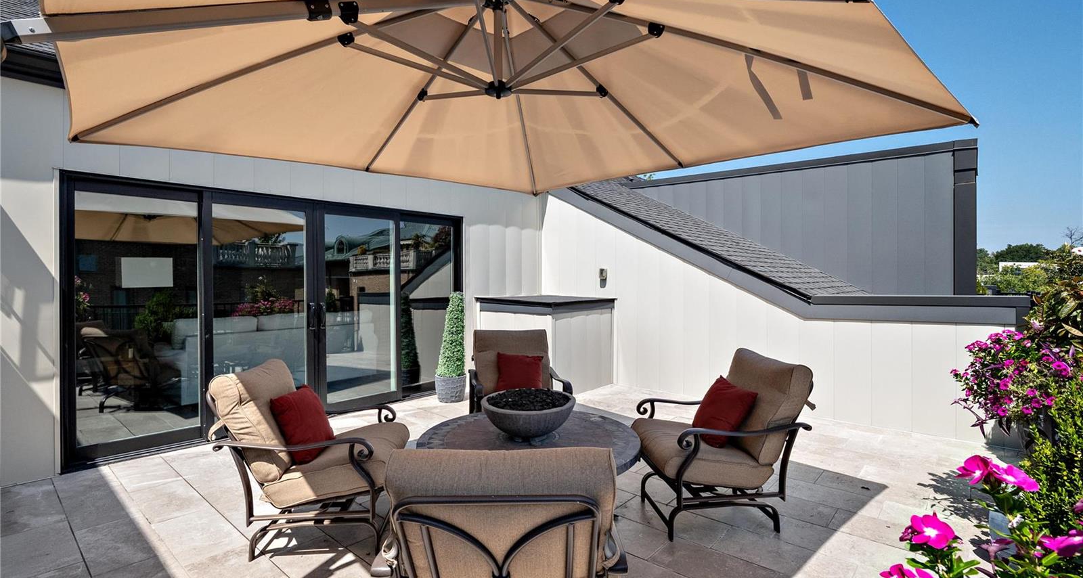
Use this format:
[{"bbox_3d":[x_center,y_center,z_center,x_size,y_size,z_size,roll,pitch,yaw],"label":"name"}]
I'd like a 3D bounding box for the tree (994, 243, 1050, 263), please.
[{"bbox_3d":[89.820,-1.500,90.000,8.500,14.000,8.500,0,1,44],"label":"tree"}]

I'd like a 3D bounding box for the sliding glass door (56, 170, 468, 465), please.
[{"bbox_3d":[-2.217,0.213,4.782,0.130,2.140,3.630,0,1,40],"label":"sliding glass door"}]

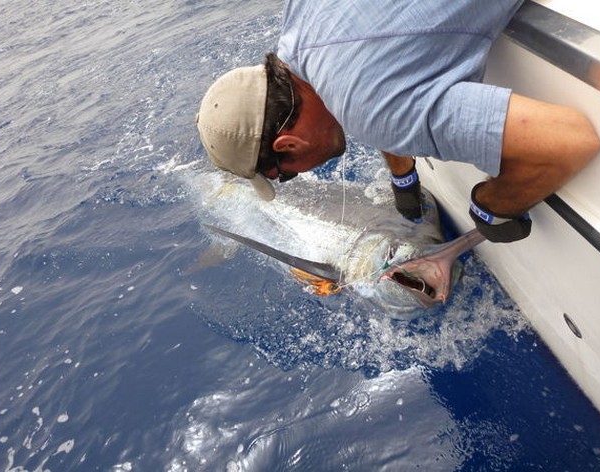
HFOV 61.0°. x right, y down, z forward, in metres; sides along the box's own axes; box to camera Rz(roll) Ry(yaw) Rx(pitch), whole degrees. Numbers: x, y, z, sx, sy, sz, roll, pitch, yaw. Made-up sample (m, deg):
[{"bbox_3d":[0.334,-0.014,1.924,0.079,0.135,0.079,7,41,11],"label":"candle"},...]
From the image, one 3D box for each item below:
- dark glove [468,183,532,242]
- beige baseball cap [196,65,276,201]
[{"bbox_3d":[0.345,-0.040,0.880,0.110,0.130,0.105,26,76,17],"label":"dark glove"},{"bbox_3d":[-0.111,-0.181,0.890,0.150,0.255,0.180,5,49,-12],"label":"beige baseball cap"}]

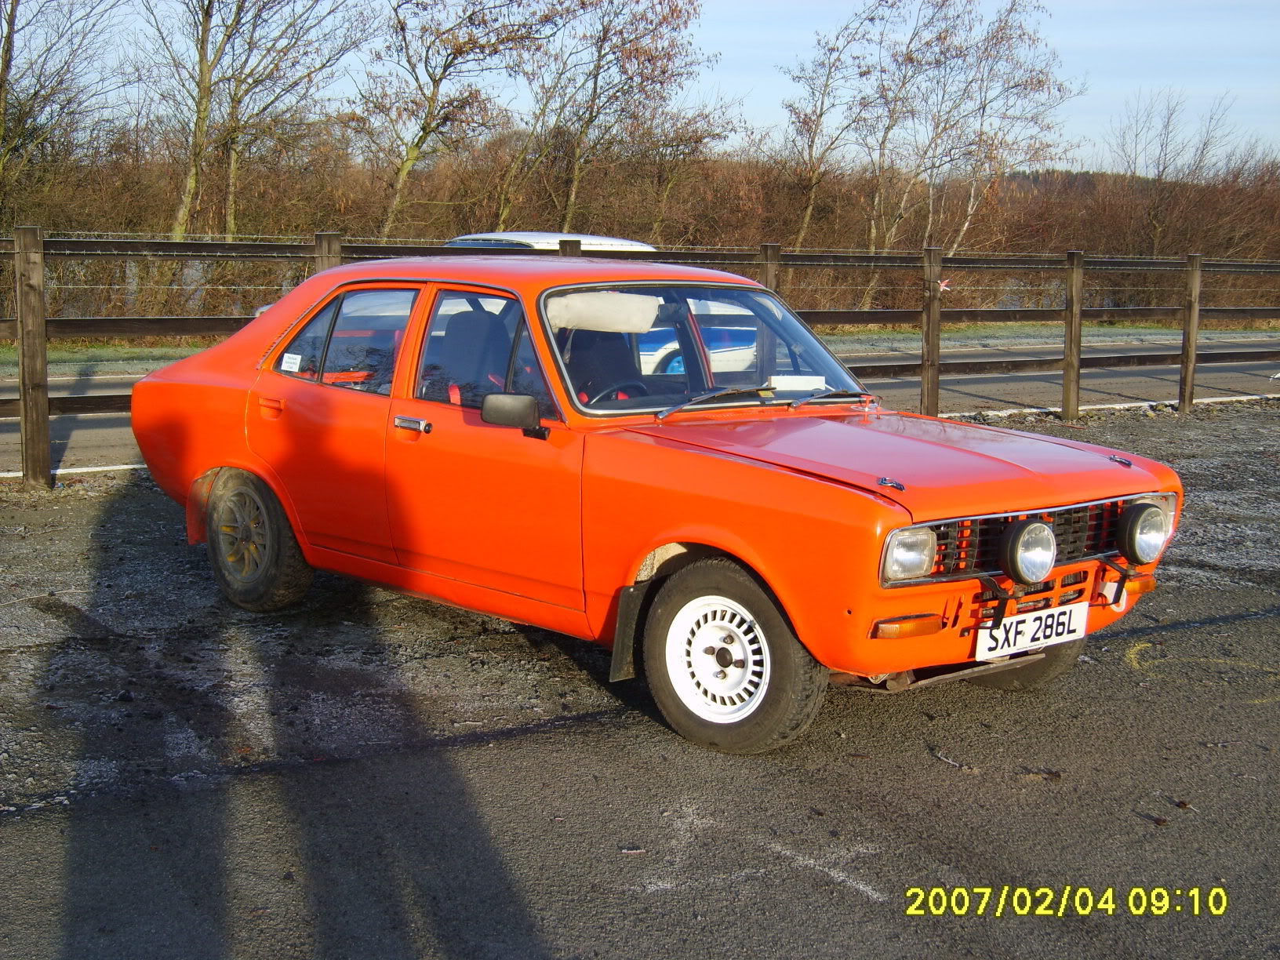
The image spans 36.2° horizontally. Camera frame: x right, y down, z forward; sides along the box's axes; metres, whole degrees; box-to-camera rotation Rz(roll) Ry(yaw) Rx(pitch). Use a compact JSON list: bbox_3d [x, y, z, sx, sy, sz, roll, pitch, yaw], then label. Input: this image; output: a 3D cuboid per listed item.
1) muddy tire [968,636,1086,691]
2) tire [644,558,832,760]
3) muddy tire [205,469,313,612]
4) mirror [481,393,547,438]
[{"bbox_3d":[1.189,0.412,6.436,0.552,0.550,0.175,7,9,38],"label":"muddy tire"},{"bbox_3d":[0.271,0.500,5.594,0.552,0.550,0.175,7,9,38],"label":"tire"},{"bbox_3d":[-1.432,0.205,7.389,0.162,0.586,0.586,-5,10,-42],"label":"muddy tire"},{"bbox_3d":[-0.381,-0.194,5.920,0.185,0.132,0.085,-2,8,-26],"label":"mirror"}]

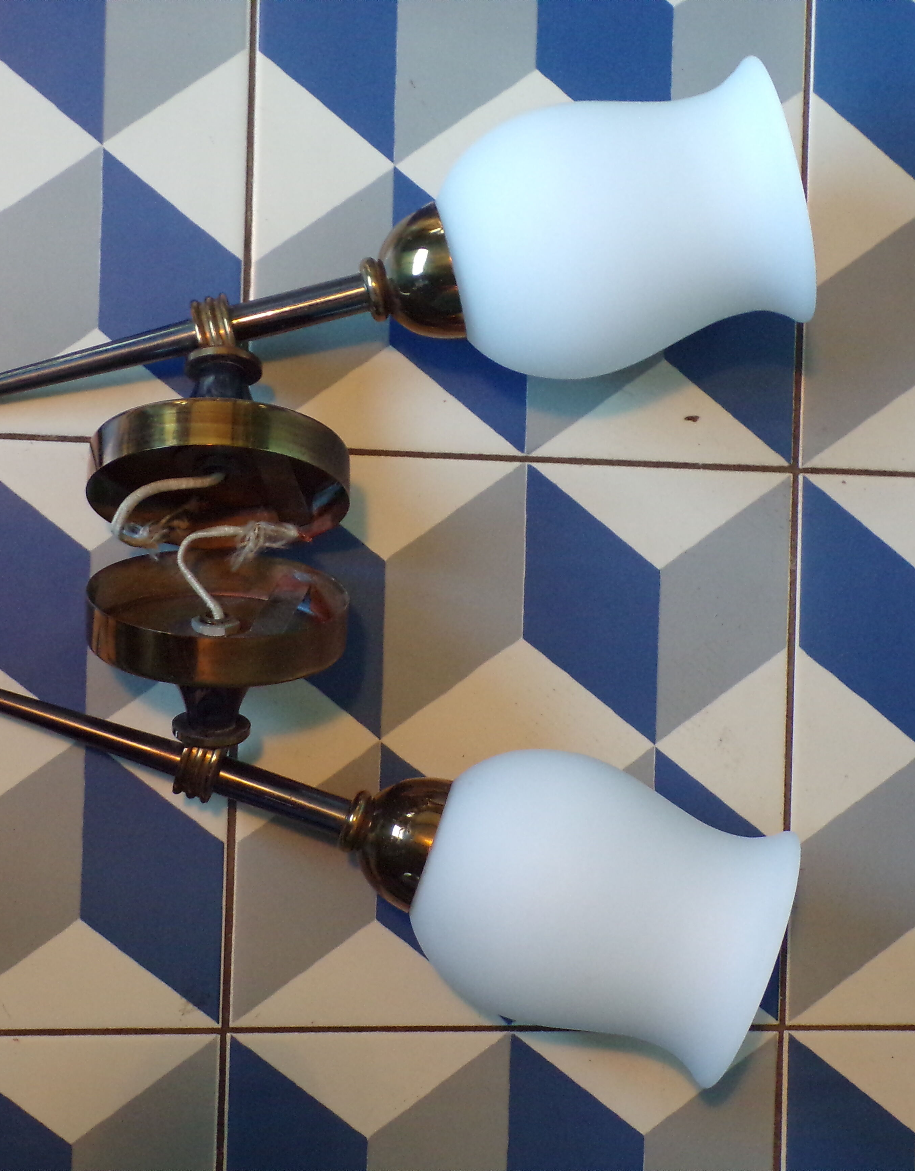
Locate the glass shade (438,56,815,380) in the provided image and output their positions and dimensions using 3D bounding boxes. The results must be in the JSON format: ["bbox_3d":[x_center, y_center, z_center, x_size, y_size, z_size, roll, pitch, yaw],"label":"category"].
[{"bbox_3d":[0.055,-0.122,0.759,0.120,0.096,0.096,-14,92,1],"label":"glass shade"}]

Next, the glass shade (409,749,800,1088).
[{"bbox_3d":[0.045,0.109,0.759,0.120,0.096,0.096,19,86,1],"label":"glass shade"}]

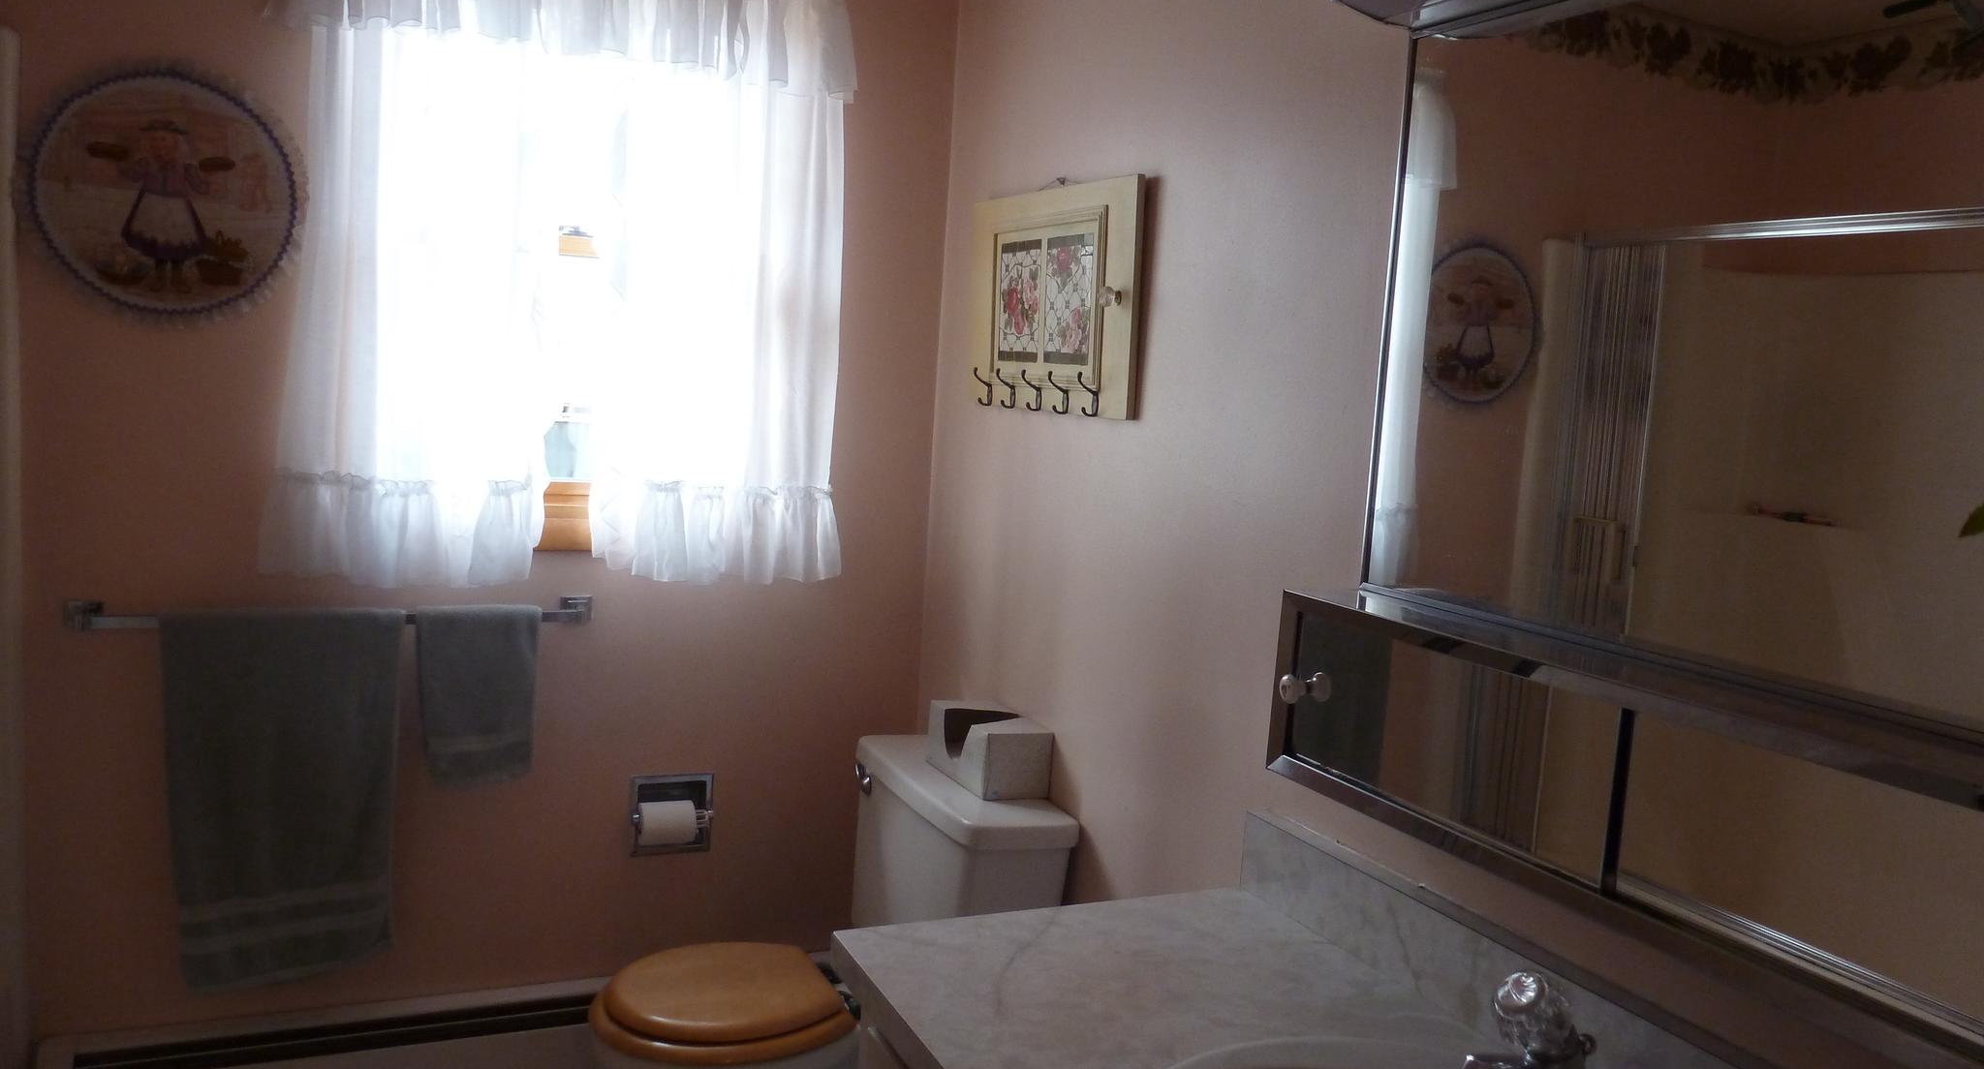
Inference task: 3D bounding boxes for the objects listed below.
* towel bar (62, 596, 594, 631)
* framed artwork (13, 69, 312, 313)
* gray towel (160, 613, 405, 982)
[{"bbox_3d":[-1.080,0.133,2.309,0.804,0.050,0.075,1,7,-25],"label":"towel bar"},{"bbox_3d":[-1.287,-0.532,2.144,0.390,0.392,0.028,1,7,-25],"label":"framed artwork"},{"bbox_3d":[-1.172,0.430,2.280,0.359,0.619,0.065,1,7,-25],"label":"gray towel"}]

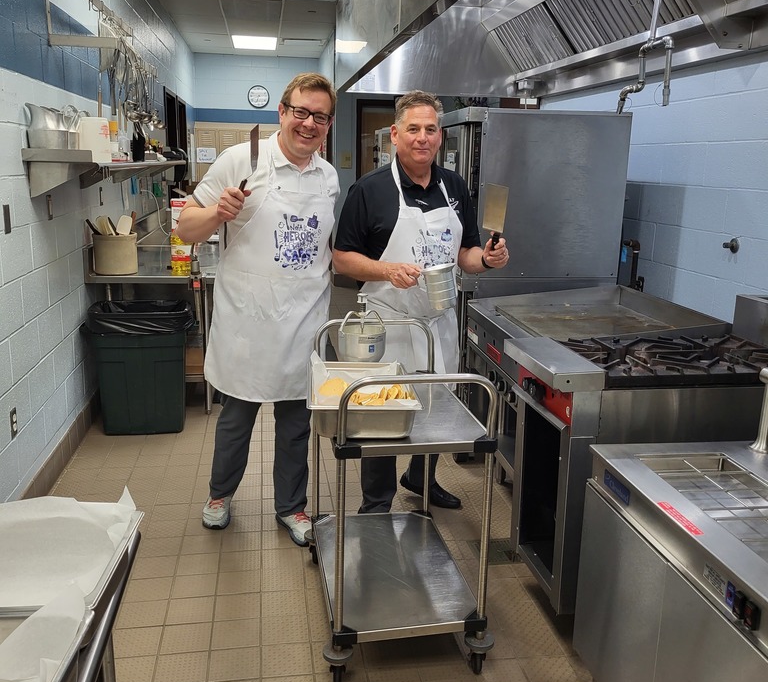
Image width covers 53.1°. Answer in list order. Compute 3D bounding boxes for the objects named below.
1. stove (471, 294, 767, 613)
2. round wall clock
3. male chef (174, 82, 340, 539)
[{"bbox_3d":[0.858,0.325,3.113,0.920,1.020,1.380,-1,13,-9],"label":"stove"},{"bbox_3d":[-1.839,-3.571,11.295,0.325,0.325,0.050,-1,13,-9],"label":"round wall clock"},{"bbox_3d":[-0.496,-0.111,3.087,0.620,1.825,0.460,-4,14,-20],"label":"male chef"}]

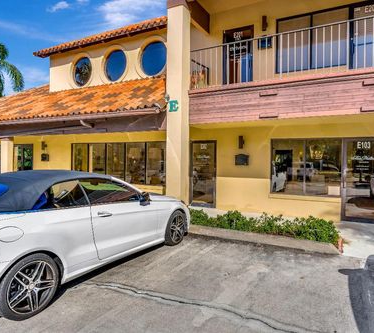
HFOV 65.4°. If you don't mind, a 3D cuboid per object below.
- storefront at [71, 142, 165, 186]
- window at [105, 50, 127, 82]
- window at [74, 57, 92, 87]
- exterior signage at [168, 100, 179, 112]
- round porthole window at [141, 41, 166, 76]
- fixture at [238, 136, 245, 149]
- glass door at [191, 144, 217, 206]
[{"bbox_3d":[-2.729,-0.110,11.063,4.760,1.550,0.130,1,1,29],"label":"storefront"},{"bbox_3d":[-2.750,-3.858,11.231,1.170,1.170,0.140,1,1,29],"label":"window"},{"bbox_3d":[-4.295,-3.901,12.070,1.153,1.153,0.140,1,1,29],"label":"window"},{"bbox_3d":[-0.362,-1.605,7.779,0.290,0.309,0.040,1,1,29],"label":"exterior signage"},{"bbox_3d":[-1.174,-3.821,10.374,1.185,1.185,0.140,1,1,29],"label":"round porthole window"},{"bbox_3d":[1.605,-0.715,8.585,0.130,0.380,0.165,1,1,29],"label":"fixture"},{"bbox_3d":[0.519,0.242,9.301,0.949,2.090,0.130,1,1,29],"label":"glass door"}]

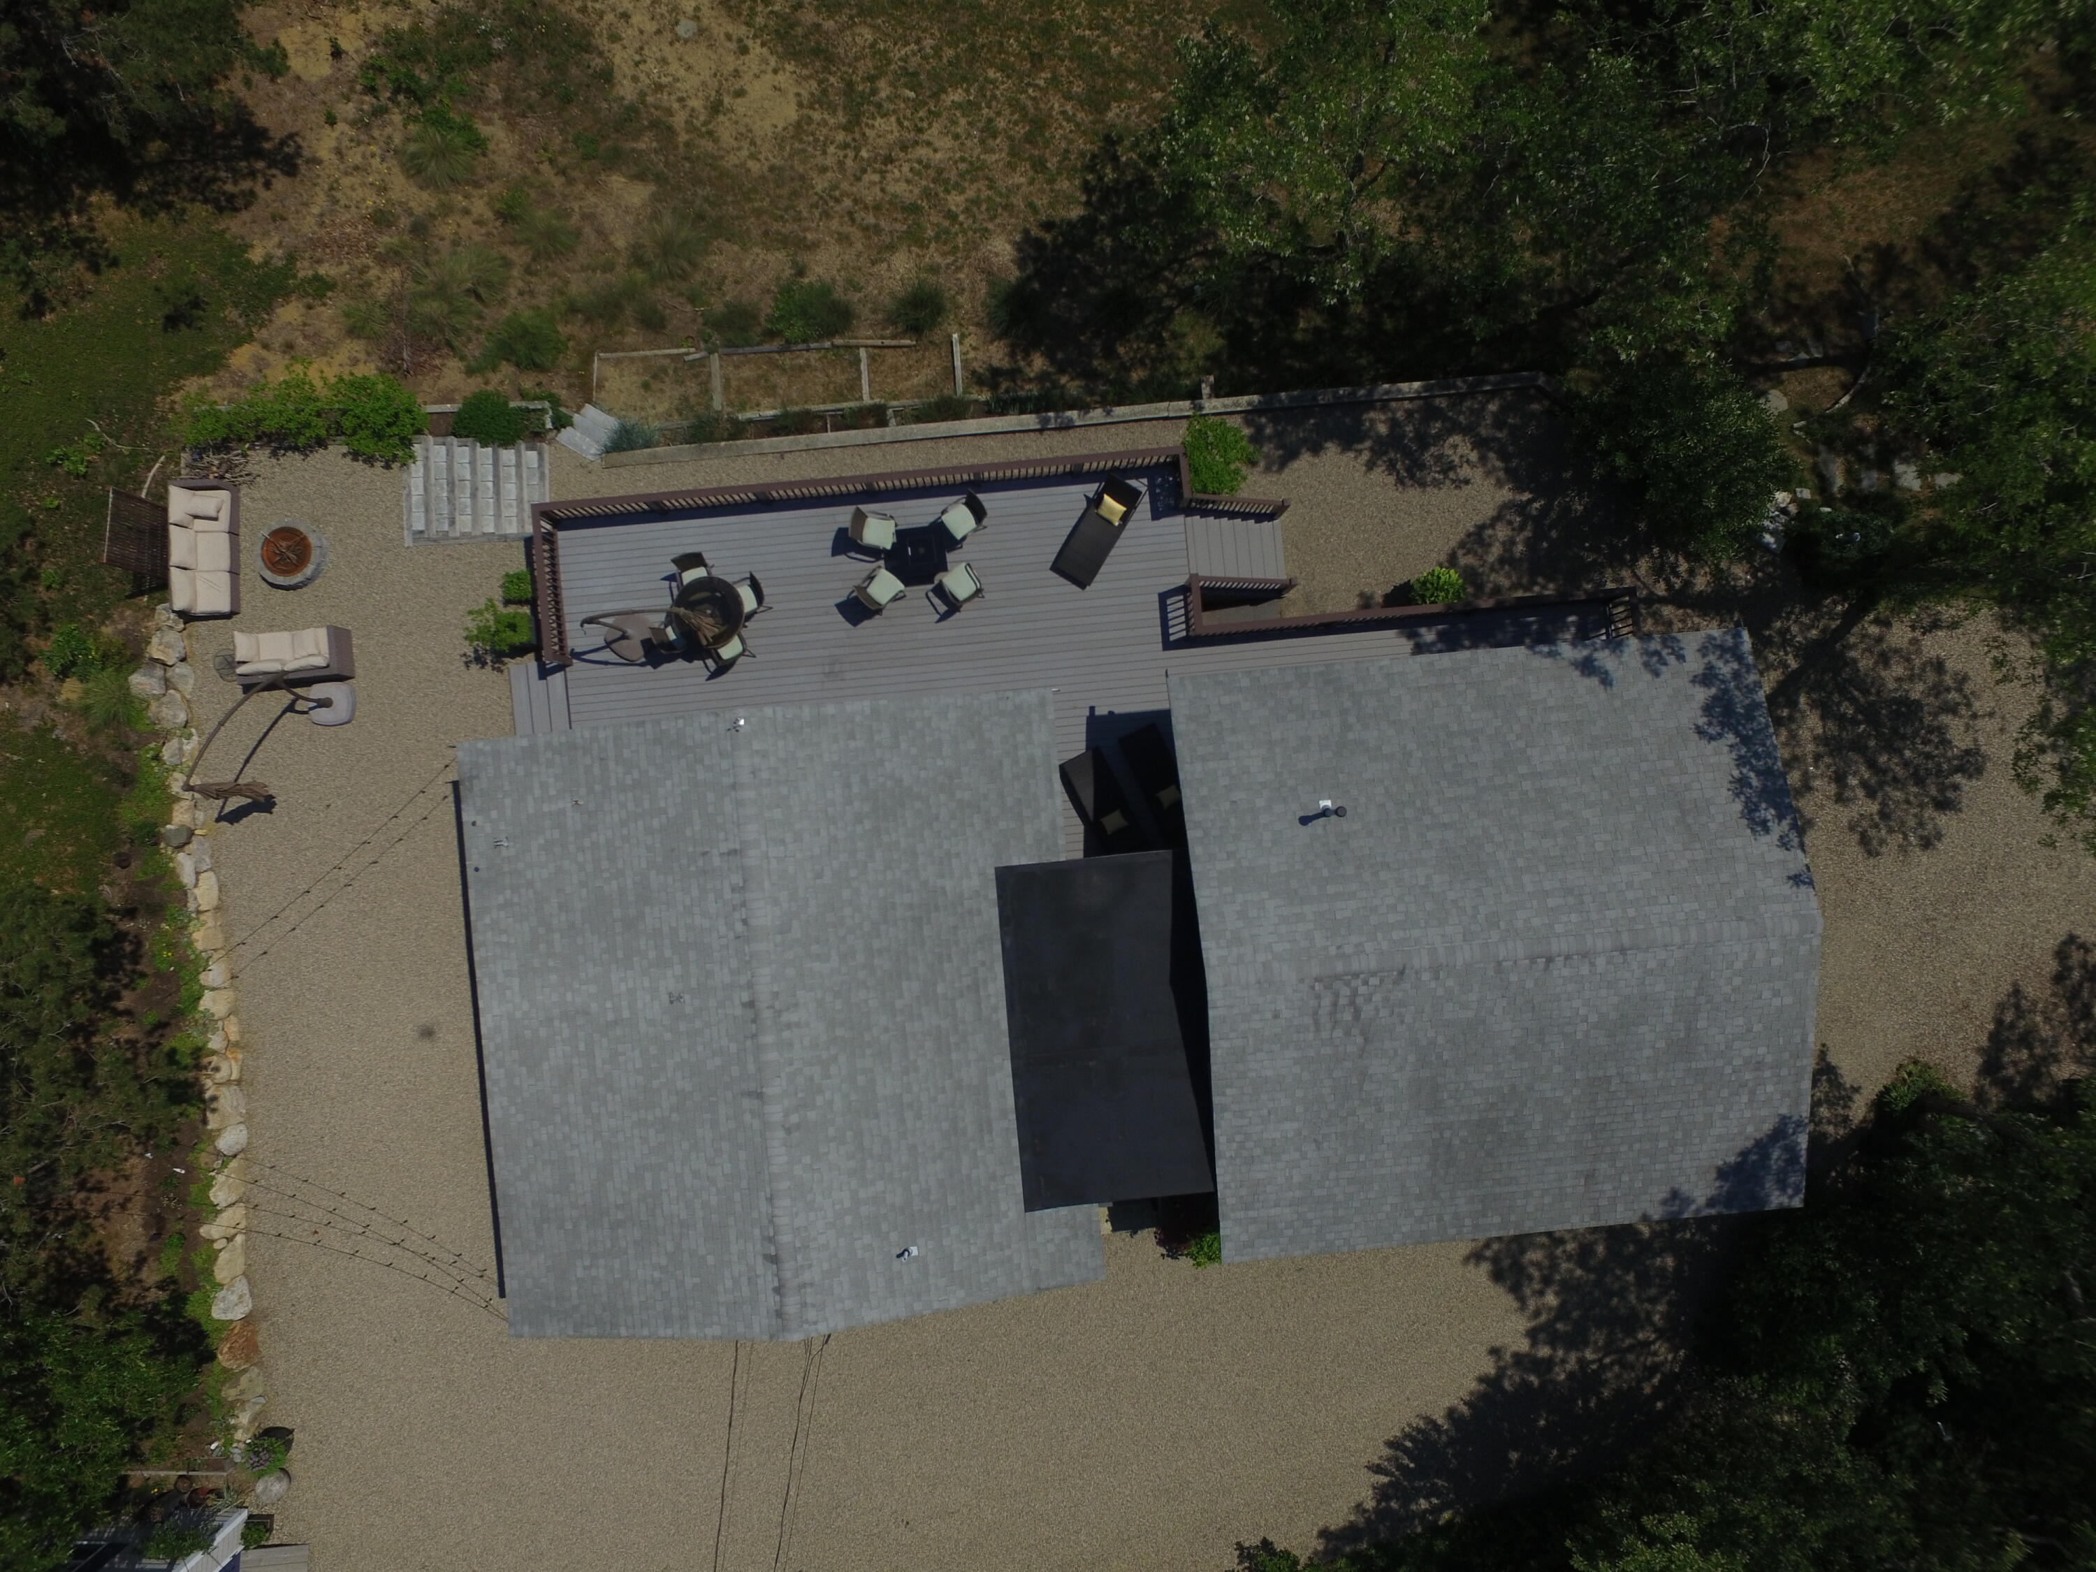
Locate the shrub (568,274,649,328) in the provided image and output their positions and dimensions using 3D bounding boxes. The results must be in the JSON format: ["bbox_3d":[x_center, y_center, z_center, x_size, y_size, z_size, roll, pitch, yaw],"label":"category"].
[{"bbox_3d":[-7.661,-8.446,21.100,1.400,0.650,0.950,0,90,0],"label":"shrub"}]

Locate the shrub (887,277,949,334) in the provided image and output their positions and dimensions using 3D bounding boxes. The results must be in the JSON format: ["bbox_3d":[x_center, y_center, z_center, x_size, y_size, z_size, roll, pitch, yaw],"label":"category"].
[{"bbox_3d":[-2.270,-8.365,21.113,1.030,0.750,0.970,0,89,-1],"label":"shrub"}]

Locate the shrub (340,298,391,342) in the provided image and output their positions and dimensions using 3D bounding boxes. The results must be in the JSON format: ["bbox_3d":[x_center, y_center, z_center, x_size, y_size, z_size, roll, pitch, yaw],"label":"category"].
[{"bbox_3d":[-11.805,-8.054,20.934,0.840,0.550,0.770,0,89,-1],"label":"shrub"}]

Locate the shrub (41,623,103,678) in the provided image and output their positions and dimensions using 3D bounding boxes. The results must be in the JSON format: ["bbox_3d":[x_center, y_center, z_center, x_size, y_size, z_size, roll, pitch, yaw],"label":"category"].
[{"bbox_3d":[-16.991,-2.354,21.100,1.050,0.650,0.950,0,90,0],"label":"shrub"}]

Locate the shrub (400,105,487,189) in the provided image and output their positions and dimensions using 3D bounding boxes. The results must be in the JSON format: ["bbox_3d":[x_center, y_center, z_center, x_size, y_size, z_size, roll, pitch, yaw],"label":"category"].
[{"bbox_3d":[-10.254,-10.837,20.549,1.430,0.850,1.370,0,89,-1],"label":"shrub"}]

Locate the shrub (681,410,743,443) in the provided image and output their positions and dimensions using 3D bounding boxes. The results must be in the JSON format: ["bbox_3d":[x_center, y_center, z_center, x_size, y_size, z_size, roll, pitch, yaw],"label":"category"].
[{"bbox_3d":[-6.011,-6.420,21.630,1.110,0.500,0.570,0,89,-1],"label":"shrub"}]

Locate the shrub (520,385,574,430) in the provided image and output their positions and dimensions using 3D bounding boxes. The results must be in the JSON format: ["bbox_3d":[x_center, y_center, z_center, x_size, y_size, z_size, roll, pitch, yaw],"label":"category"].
[{"bbox_3d":[-8.831,-6.666,21.341,0.930,0.550,0.770,0,89,-1],"label":"shrub"}]

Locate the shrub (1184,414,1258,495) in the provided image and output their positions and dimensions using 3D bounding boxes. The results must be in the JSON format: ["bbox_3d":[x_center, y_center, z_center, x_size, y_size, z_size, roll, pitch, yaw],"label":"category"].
[{"bbox_3d":[3.067,-5.873,21.500,1.300,1.900,1.350,0,90,0],"label":"shrub"}]

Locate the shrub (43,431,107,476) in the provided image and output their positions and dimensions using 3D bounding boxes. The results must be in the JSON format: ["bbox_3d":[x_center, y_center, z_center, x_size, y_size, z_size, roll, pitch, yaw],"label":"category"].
[{"bbox_3d":[-17.014,-5.805,21.200,1.050,0.450,0.800,0,90,0],"label":"shrub"}]

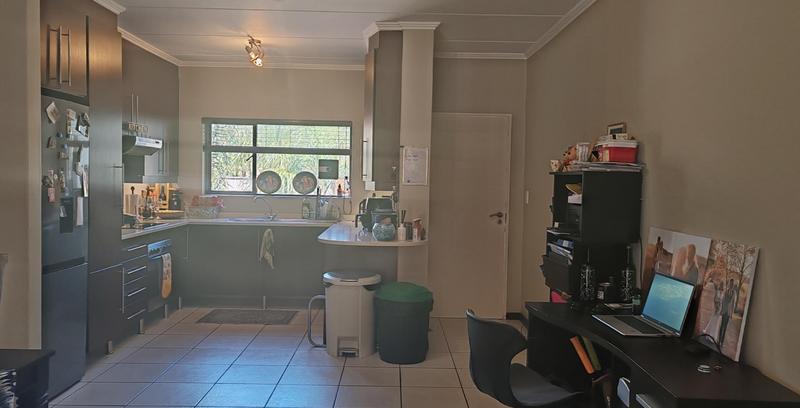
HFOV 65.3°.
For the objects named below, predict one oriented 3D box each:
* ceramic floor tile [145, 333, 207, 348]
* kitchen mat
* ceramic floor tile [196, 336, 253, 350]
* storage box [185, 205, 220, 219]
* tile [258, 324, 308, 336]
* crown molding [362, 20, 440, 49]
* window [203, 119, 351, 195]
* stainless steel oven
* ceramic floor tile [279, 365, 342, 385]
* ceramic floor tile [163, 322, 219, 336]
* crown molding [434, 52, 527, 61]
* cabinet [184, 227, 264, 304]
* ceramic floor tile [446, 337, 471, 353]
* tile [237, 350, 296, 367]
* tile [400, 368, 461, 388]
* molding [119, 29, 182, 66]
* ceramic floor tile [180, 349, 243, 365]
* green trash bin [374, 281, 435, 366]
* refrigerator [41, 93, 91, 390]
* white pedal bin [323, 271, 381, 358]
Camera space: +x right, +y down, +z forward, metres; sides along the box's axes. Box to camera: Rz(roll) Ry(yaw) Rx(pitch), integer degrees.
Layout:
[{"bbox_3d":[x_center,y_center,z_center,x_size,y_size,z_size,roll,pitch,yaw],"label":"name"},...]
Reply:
[{"bbox_3d":[-1.851,1.141,5.178,0.408,0.010,0.408,1,3,0],"label":"ceramic floor tile"},{"bbox_3d":[-1.442,1.073,5.968,0.850,0.010,0.565,1,3,-1],"label":"kitchen mat"},{"bbox_3d":[-1.463,1.170,5.258,0.412,0.010,0.412,1,3,-1],"label":"ceramic floor tile"},{"bbox_3d":[-2.100,0.086,6.703,0.340,0.130,0.220,1,3,-1],"label":"storage box"},{"bbox_3d":[-1.061,1.168,5.761,0.417,0.010,0.417,1,3,0],"label":"tile"},{"bbox_3d":[-0.005,-1.423,5.276,0.652,0.065,0.671,1,3,0],"label":"crown molding"},{"bbox_3d":[-1.407,-0.535,7.194,1.697,0.856,0.100,1,3,0],"label":"window"},{"bbox_3d":[-2.484,0.643,5.766,0.569,0.608,0.608,1,3,0],"label":"stainless steel oven"},{"bbox_3d":[-0.628,1.236,4.490,0.417,0.010,0.417,1,3,0],"label":"ceramic floor tile"},{"bbox_3d":[-1.821,1.099,5.474,0.400,0.010,0.400,1,3,-1],"label":"ceramic floor tile"},{"bbox_3d":[0.774,-1.449,6.118,0.946,0.055,0.055,1,3,-1],"label":"crown molding"},{"bbox_3d":[-1.752,0.622,6.512,0.810,0.840,0.580,1,3,-1],"label":"cabinet"},{"bbox_3d":[0.620,1.190,5.228,0.410,0.010,0.410,1,3,-1],"label":"ceramic floor tile"},{"bbox_3d":[-1.036,1.181,4.798,0.410,0.010,0.410,1,3,-1],"label":"tile"},{"bbox_3d":[0.214,1.219,4.370,0.408,0.010,0.408,1,3,0],"label":"tile"},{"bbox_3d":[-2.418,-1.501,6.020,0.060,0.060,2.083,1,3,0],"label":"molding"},{"bbox_3d":[-1.480,1.201,4.909,0.417,0.010,0.417,1,3,0],"label":"ceramic floor tile"},{"bbox_3d":[0.029,0.874,4.728,0.440,0.580,0.440,1,3,-1],"label":"green trash bin"},{"bbox_3d":[-2.445,0.269,3.945,0.650,1.845,0.610,1,3,-1],"label":"refrigerator"},{"bbox_3d":[-0.384,0.873,4.999,0.455,0.610,0.430,1,3,3],"label":"white pedal bin"}]

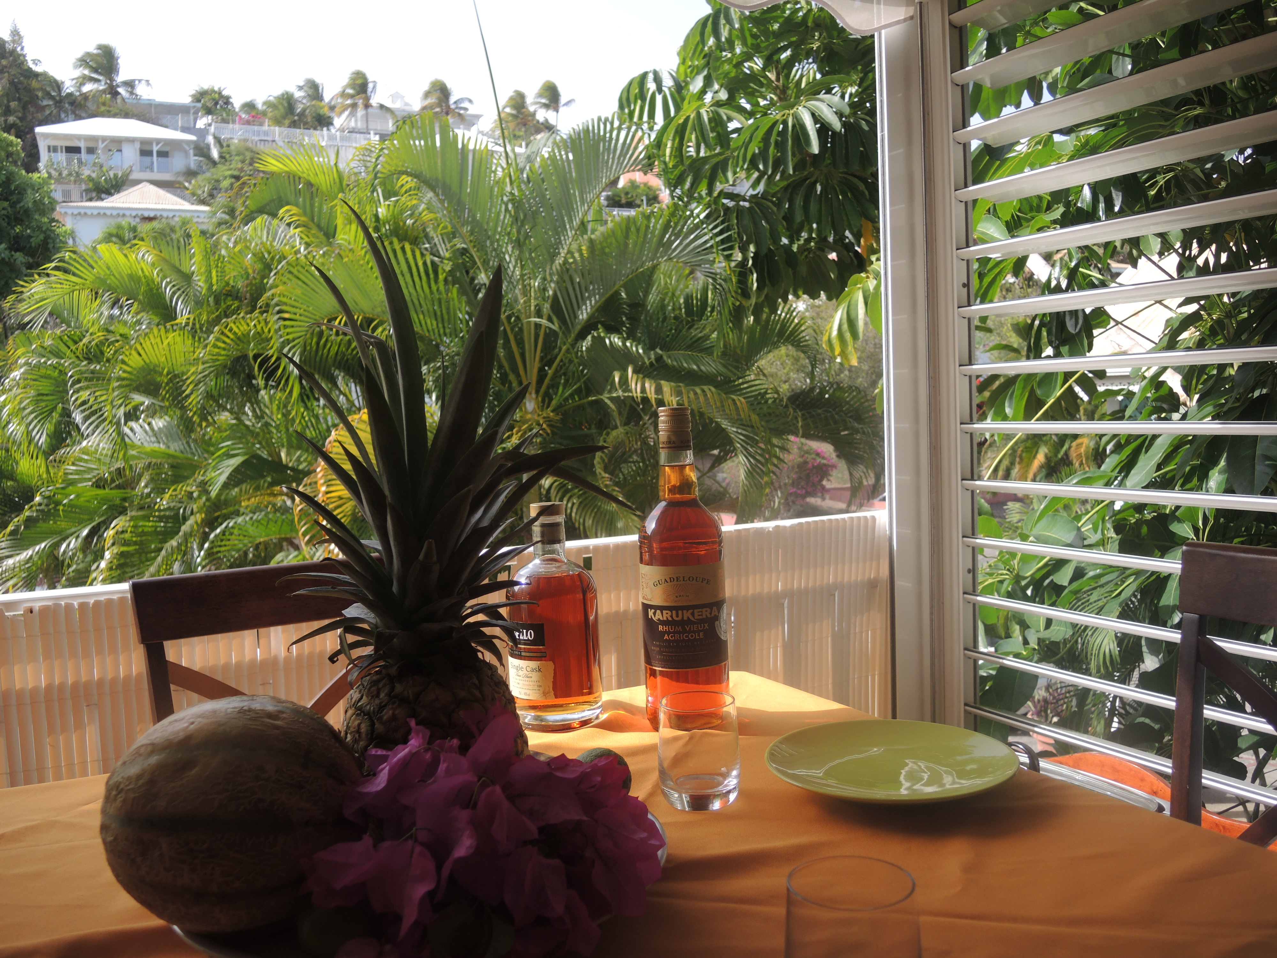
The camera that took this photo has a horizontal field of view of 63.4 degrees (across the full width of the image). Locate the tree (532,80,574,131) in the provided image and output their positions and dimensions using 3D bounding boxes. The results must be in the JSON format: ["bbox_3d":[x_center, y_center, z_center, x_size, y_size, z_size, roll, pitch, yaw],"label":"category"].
[{"bbox_3d":[-7.927,-34.537,96.000,4.100,5.000,4.000,-3,3,-4],"label":"tree"}]

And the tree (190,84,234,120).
[{"bbox_3d":[-34.682,-30.545,84.000,3.600,3.200,3.500,-4,3,-21],"label":"tree"}]

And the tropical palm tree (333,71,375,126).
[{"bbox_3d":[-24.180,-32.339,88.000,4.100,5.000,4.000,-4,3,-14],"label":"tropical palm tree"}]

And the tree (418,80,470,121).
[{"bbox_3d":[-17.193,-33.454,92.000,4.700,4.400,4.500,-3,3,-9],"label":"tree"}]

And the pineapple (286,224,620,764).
[{"bbox_3d":[-0.122,0.034,0.700,0.240,0.440,0.230,-2,3,6],"label":"pineapple"}]

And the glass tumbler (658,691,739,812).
[{"bbox_3d":[0.046,0.211,0.812,0.066,0.079,0.066,-3,3,0],"label":"glass tumbler"}]

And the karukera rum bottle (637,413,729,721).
[{"bbox_3d":[0.043,0.085,1.019,0.085,0.308,0.085,-3,3,3],"label":"karukera rum bottle"}]

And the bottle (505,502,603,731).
[{"bbox_3d":[-0.084,0.135,1.042,0.092,0.219,0.092,-3,3,0],"label":"bottle"}]

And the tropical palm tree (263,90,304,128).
[{"bbox_3d":[-28.841,-29.896,84.000,3.500,3.500,3.400,-4,3,-18],"label":"tropical palm tree"}]

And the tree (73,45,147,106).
[{"bbox_3d":[-45.088,-34.039,88.000,6.400,6.200,6.200,-4,4,-26],"label":"tree"}]

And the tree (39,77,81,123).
[{"bbox_3d":[-48.133,-31.438,86.000,3.700,4.300,3.700,-4,4,-28],"label":"tree"}]

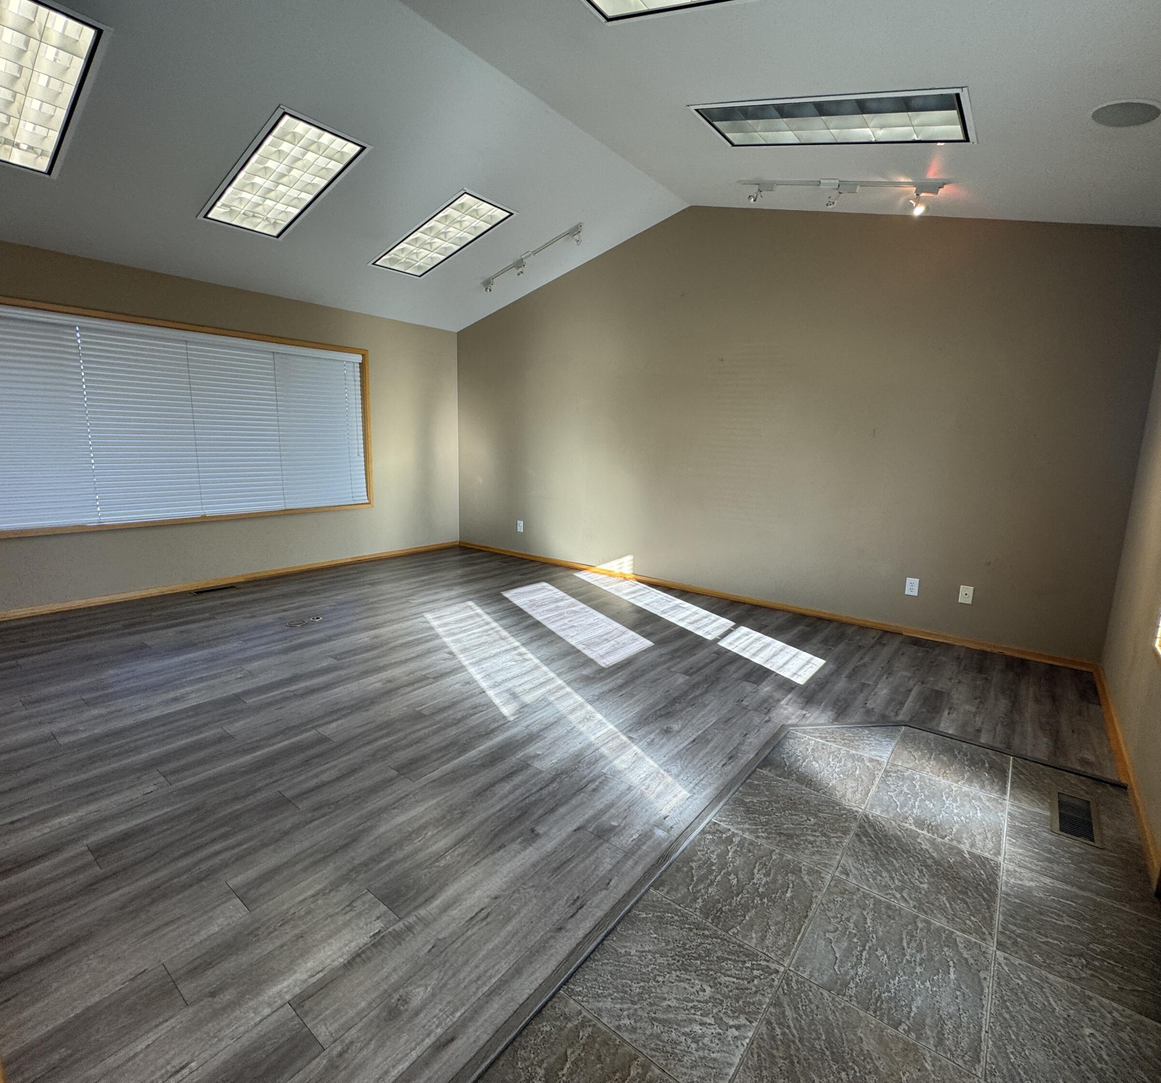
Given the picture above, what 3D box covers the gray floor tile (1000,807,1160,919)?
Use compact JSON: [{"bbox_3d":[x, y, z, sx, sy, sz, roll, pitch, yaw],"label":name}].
[{"bbox_3d":[1.597,1.018,1.896,0.346,0.020,0.398,9,12,37],"label":"gray floor tile"}]

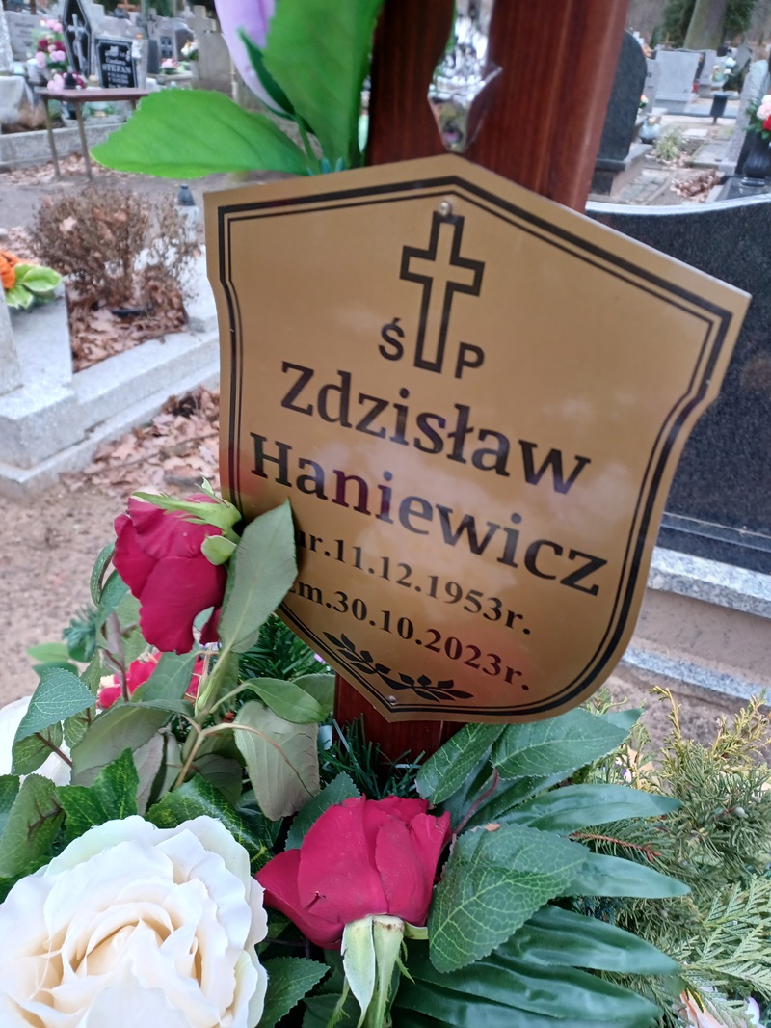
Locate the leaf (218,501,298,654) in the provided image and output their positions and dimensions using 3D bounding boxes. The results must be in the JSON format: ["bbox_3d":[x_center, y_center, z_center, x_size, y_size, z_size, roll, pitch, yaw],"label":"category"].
[{"bbox_3d":[-0.065,0.032,0.375,0.042,0.085,0.015,26,-4,-2],"label":"leaf"}]

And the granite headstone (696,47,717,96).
[{"bbox_3d":[7.275,-10.330,17.381,0.800,1.000,0.200,13,34,12],"label":"granite headstone"}]

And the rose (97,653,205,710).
[{"bbox_3d":[-0.144,0.105,0.455,0.066,0.050,0.066,-2,41,2],"label":"rose"}]

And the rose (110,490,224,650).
[{"bbox_3d":[-0.103,0.029,0.357,0.051,0.070,0.060,-6,-6,-14],"label":"rose"}]

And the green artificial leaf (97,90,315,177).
[{"bbox_3d":[-0.086,-0.177,0.345,0.100,0.036,0.035,5,34,0],"label":"green artificial leaf"}]

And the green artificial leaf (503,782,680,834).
[{"bbox_3d":[0.113,0.164,0.413,0.110,0.014,0.029,-1,48,-10],"label":"green artificial leaf"}]

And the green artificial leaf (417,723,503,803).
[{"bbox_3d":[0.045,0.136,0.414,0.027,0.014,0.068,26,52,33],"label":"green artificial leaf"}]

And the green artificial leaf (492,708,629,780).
[{"bbox_3d":[0.096,0.126,0.408,0.083,0.014,0.038,-7,59,-18],"label":"green artificial leaf"}]

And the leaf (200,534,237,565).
[{"bbox_3d":[-0.080,0.017,0.355,0.018,0.015,0.009,19,12,4],"label":"leaf"}]

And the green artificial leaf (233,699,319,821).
[{"bbox_3d":[-0.057,0.129,0.390,0.038,0.014,0.061,-14,71,5],"label":"green artificial leaf"}]

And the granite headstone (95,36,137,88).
[{"bbox_3d":[-2.179,-3.704,6.139,0.440,0.470,0.110,17,35,17],"label":"granite headstone"}]

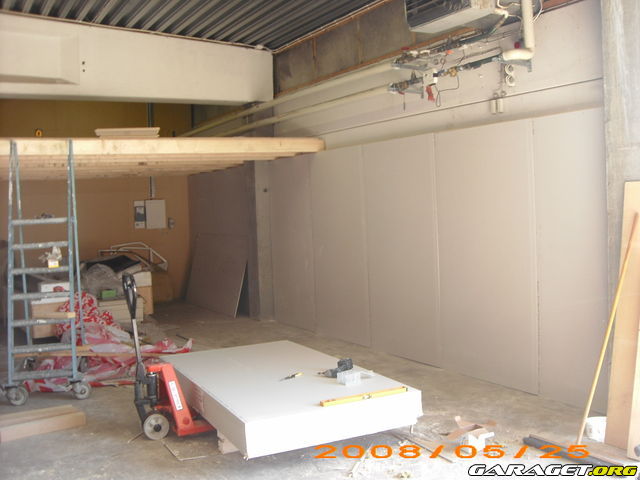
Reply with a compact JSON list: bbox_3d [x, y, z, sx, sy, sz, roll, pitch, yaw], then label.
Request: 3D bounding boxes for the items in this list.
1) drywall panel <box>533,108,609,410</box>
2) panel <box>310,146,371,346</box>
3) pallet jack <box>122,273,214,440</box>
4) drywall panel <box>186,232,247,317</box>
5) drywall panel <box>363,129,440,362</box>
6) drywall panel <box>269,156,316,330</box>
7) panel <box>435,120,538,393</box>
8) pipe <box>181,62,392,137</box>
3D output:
[{"bbox_3d":[1.931,0.156,5.264,0.016,2.241,0.700,-4,4,-31],"label":"drywall panel"},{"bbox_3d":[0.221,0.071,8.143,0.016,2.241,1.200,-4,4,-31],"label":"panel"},{"bbox_3d":[-0.701,0.789,5.197,1.530,1.200,0.540,-4,4,-31],"label":"pallet jack"},{"bbox_3d":[-1.705,0.531,11.131,0.016,1.200,2.300,13,-5,-30],"label":"drywall panel"},{"bbox_3d":[0.834,0.102,7.112,0.016,2.241,1.200,-4,4,-31],"label":"drywall panel"},{"bbox_3d":[-0.384,0.041,9.161,0.016,2.241,1.180,-4,4,-31],"label":"drywall panel"},{"bbox_3d":[1.446,0.132,6.080,0.016,2.241,1.200,-4,4,-31],"label":"panel"},{"bbox_3d":[-0.871,-1.783,9.359,0.085,0.085,6.100,-4,4,-31],"label":"pipe"}]

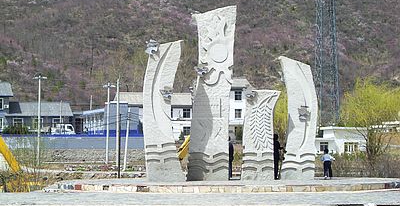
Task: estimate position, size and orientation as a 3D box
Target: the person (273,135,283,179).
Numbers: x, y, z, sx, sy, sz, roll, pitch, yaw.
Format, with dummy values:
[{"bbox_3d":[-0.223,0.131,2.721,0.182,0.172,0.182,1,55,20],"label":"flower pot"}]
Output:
[{"bbox_3d":[2.933,2.066,50.300,0.550,1.730,0.400,0,-1,20],"label":"person"}]

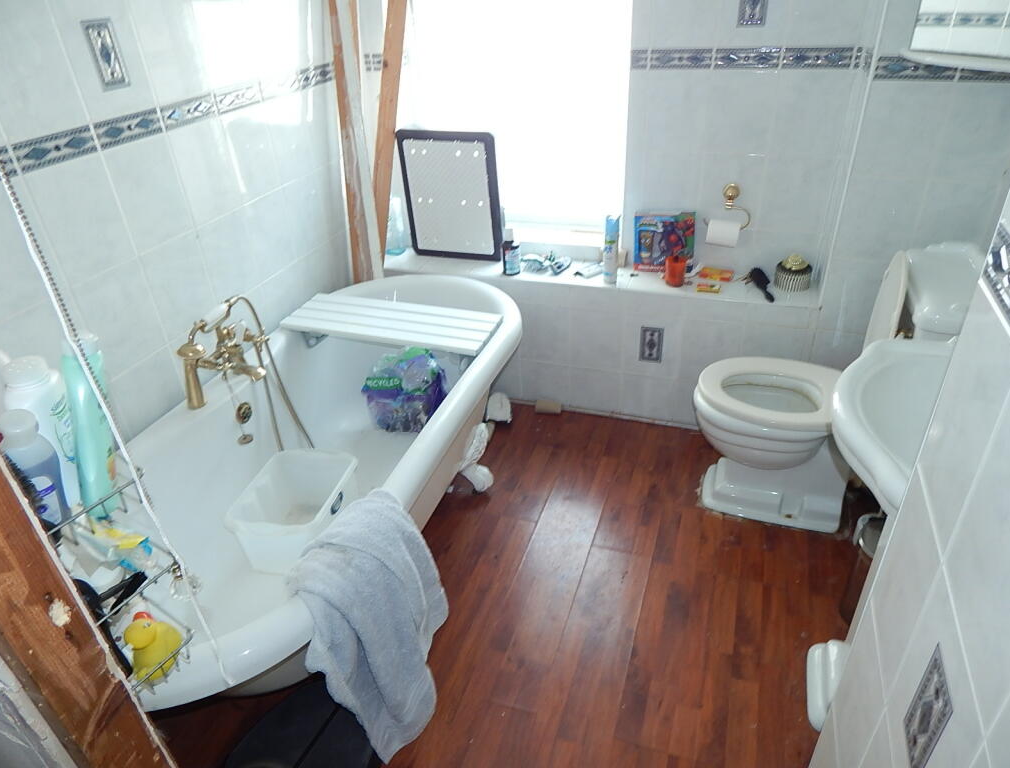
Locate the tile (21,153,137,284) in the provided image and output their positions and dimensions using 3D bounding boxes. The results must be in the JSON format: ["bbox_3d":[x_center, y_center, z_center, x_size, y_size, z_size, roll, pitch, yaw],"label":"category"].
[{"bbox_3d":[-0.959,-0.380,1.485,0.010,0.250,0.200,9,35,17],"label":"tile"}]

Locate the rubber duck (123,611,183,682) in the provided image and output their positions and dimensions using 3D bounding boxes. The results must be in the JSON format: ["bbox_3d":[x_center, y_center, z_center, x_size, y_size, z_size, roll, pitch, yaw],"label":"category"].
[{"bbox_3d":[-0.501,0.376,0.928,0.068,0.078,0.082,-11,33,-13],"label":"rubber duck"}]

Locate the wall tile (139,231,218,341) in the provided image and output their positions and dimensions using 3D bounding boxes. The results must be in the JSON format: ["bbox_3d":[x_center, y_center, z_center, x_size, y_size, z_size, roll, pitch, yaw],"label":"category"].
[{"bbox_3d":[-0.881,-0.273,1.779,0.010,0.250,0.200,9,35,17],"label":"wall tile"}]

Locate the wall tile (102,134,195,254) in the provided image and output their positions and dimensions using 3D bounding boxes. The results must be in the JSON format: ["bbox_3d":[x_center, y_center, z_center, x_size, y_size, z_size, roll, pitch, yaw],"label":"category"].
[{"bbox_3d":[-0.875,-0.471,1.605,0.010,0.250,0.200,8,34,16],"label":"wall tile"}]

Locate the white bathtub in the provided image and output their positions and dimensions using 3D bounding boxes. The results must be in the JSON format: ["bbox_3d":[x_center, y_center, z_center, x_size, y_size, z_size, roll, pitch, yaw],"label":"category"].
[{"bbox_3d":[-0.471,0.276,1.840,0.790,0.570,1.700,8,34,16],"label":"white bathtub"}]

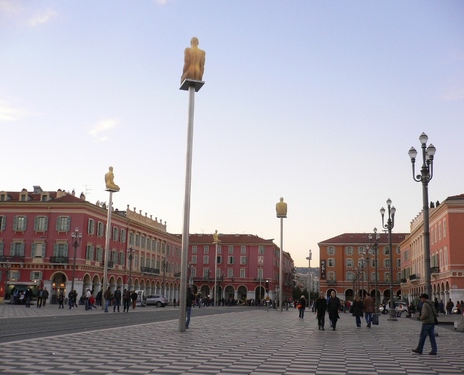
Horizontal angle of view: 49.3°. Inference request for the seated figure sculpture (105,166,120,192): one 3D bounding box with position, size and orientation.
[{"bbox_3d":[-10.498,-0.678,44.484,1.300,2.050,0.950,7,-13,-21],"label":"seated figure sculpture"}]

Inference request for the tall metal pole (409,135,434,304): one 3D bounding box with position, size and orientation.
[{"bbox_3d":[8.690,1.906,22.540,1.280,9.120,1.280,2,-12,0],"label":"tall metal pole"}]

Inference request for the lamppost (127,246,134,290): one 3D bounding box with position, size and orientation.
[{"bbox_3d":[-17.064,14.575,83.938,1.250,9.100,1.250,2,-12,0],"label":"lamppost"}]

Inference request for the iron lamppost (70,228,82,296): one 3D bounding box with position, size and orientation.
[{"bbox_3d":[-19.997,9.862,64.223,1.330,9.610,1.330,1,-12,0],"label":"iron lamppost"}]

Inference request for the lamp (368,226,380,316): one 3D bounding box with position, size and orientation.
[{"bbox_3d":[16.267,9.411,57.005,1.330,9.610,1.330,1,-12,0],"label":"lamp"}]

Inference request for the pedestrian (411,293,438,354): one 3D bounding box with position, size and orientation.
[{"bbox_3d":[5.306,3.732,13.862,0.720,1.620,0.520,-1,-12,13],"label":"pedestrian"}]

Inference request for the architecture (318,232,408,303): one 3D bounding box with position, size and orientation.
[{"bbox_3d":[34.810,22.013,136.314,21.610,20.000,14.000,-1,-13,12],"label":"architecture"}]

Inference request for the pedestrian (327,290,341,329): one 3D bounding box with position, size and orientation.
[{"bbox_3d":[4.573,5.548,22.774,0.600,1.740,0.500,0,-12,9],"label":"pedestrian"}]

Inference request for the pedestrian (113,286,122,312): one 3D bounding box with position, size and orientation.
[{"bbox_3d":[-8.295,8.281,37.021,0.580,1.740,0.420,6,-13,-17],"label":"pedestrian"}]

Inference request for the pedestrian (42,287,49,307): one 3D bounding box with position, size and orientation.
[{"bbox_3d":[-16.849,9.901,45.670,0.520,1.690,0.450,-1,-12,11],"label":"pedestrian"}]

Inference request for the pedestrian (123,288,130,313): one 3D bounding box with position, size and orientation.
[{"bbox_3d":[-7.716,8.408,37.379,0.580,1.680,0.420,-1,-13,14],"label":"pedestrian"}]

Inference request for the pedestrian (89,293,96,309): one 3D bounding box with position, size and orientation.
[{"bbox_3d":[-11.979,9.728,43.500,0.500,1.520,0.500,4,-12,-10],"label":"pedestrian"}]

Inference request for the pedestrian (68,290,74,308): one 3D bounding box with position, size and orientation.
[{"bbox_3d":[-13.829,9.664,43.500,0.520,1.680,0.450,-10,-17,44],"label":"pedestrian"}]

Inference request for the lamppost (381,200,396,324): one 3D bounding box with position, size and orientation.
[{"bbox_3d":[12.376,5.501,39.446,1.330,9.430,1.330,1,-12,0],"label":"lamppost"}]

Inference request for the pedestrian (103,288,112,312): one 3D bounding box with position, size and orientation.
[{"bbox_3d":[-9.099,8.258,36.945,0.480,1.710,0.520,11,-15,-39],"label":"pedestrian"}]

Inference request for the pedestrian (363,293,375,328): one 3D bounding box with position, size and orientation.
[{"bbox_3d":[7.158,6.469,26.497,0.600,1.760,0.420,1,-12,4],"label":"pedestrian"}]

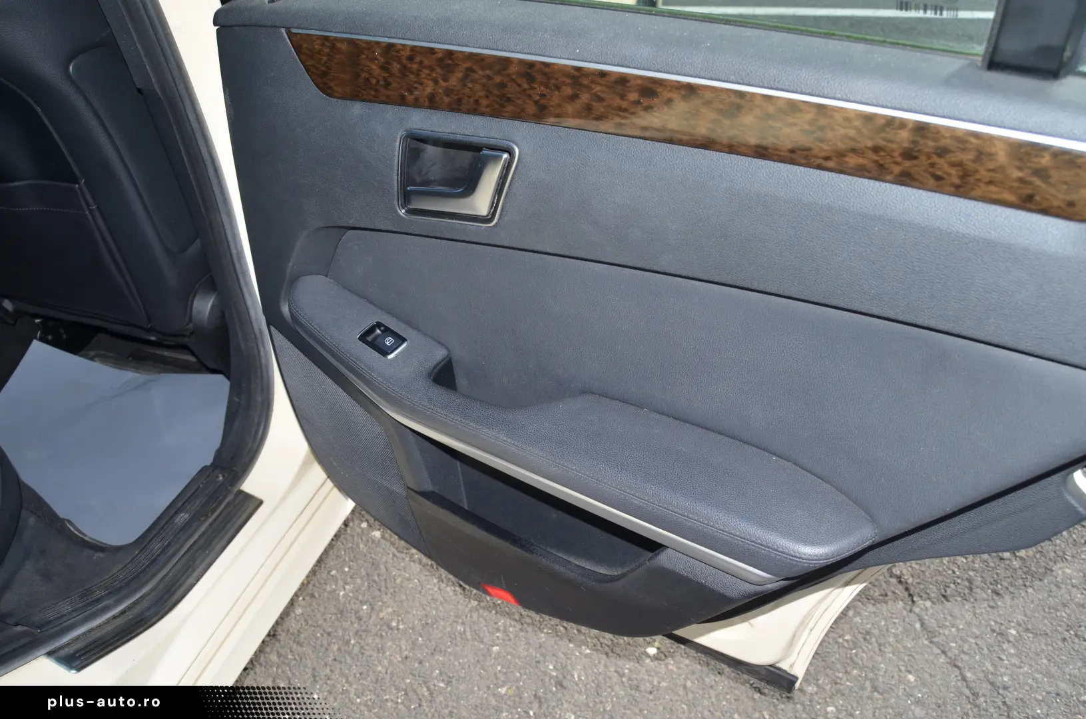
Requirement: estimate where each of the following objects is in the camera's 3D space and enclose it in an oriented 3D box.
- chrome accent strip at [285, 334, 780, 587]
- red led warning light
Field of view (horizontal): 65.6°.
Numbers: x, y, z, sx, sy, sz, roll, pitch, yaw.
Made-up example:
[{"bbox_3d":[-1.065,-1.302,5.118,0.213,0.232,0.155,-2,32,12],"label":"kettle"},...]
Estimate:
[{"bbox_3d":[-0.043,0.086,0.853,0.563,0.041,0.057,20,40,24],"label":"chrome accent strip"},{"bbox_3d":[-0.049,0.266,0.959,0.049,0.023,0.016,20,40,24],"label":"red led warning light"}]

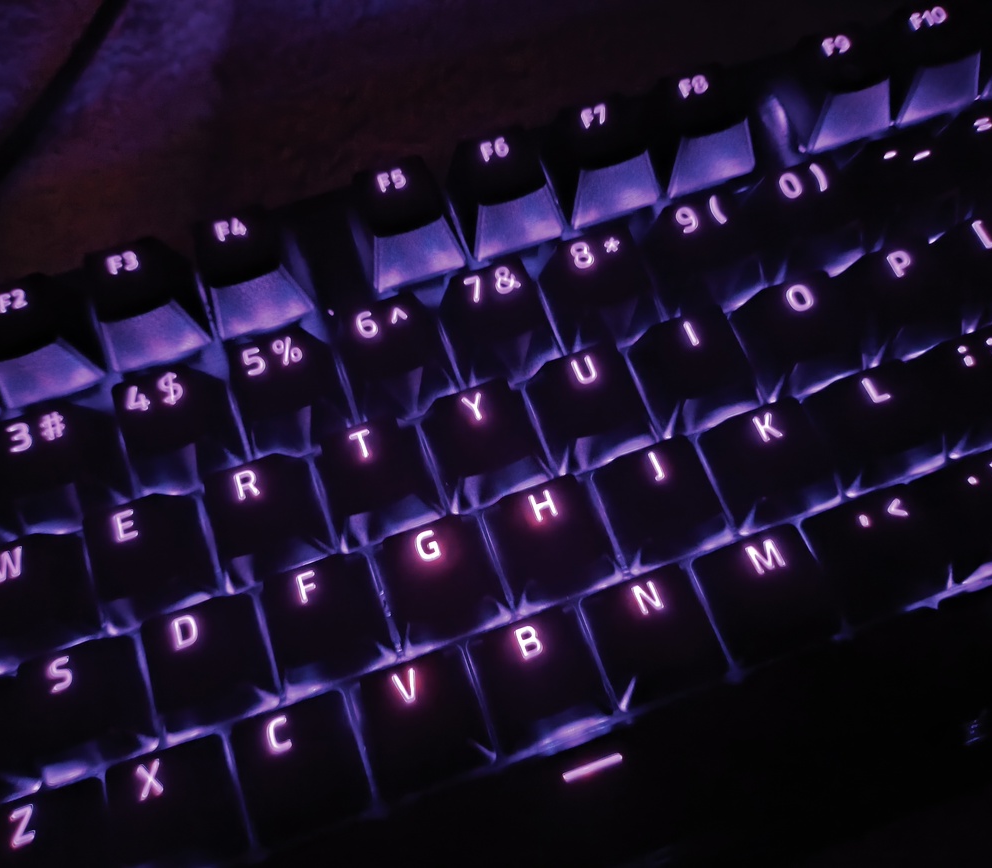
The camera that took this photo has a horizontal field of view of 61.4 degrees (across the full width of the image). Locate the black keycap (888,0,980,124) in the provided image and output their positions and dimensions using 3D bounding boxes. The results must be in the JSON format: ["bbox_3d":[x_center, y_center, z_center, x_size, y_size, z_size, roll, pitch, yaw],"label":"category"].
[{"bbox_3d":[0.082,-0.072,0.159,0.018,0.011,0.018,-19,72,-5],"label":"black keycap"}]

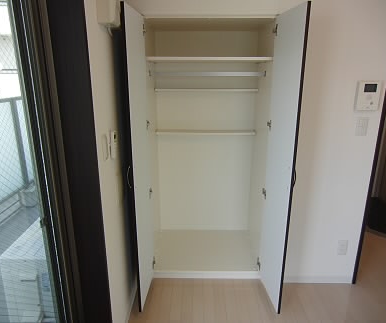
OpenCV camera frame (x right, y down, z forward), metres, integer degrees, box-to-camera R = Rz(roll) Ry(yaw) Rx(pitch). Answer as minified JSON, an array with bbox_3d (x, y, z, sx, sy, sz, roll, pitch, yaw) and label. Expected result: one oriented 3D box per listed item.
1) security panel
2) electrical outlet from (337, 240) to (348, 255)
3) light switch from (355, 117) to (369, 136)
[{"bbox_3d":[1.078,-0.406,1.843,0.132,0.182,0.030,0,16,0],"label":"security panel"},{"bbox_3d":[1.070,0.616,2.138,0.070,0.120,0.011,0,16,0],"label":"electrical outlet"},{"bbox_3d":[1.078,-0.221,1.904,0.070,0.120,0.012,0,16,0],"label":"light switch"}]

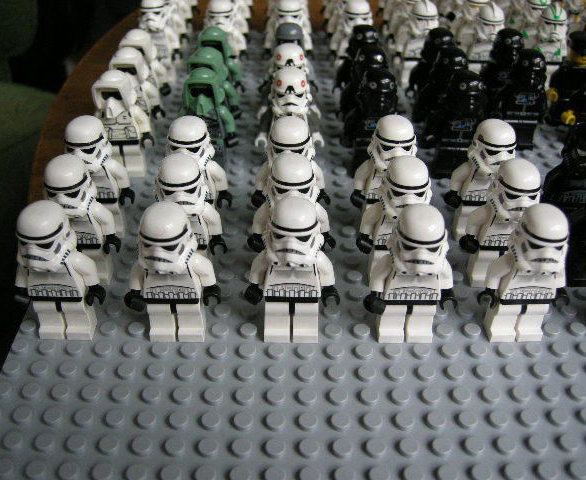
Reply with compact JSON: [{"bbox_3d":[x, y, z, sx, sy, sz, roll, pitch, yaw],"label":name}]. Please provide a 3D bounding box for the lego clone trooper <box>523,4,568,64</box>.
[{"bbox_3d":[0.121,-0.091,0.321,0.025,0.044,0.015,0,36,-1],"label":"lego clone trooper"}]

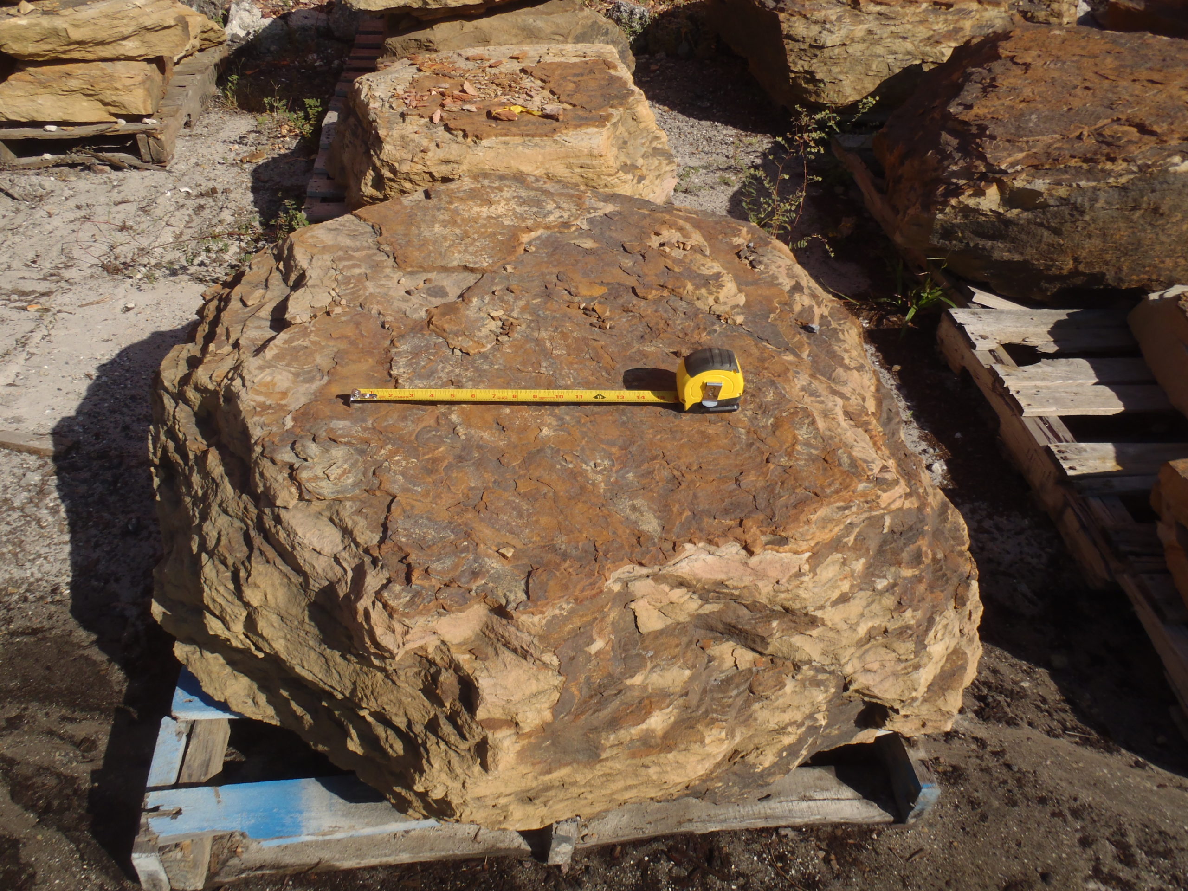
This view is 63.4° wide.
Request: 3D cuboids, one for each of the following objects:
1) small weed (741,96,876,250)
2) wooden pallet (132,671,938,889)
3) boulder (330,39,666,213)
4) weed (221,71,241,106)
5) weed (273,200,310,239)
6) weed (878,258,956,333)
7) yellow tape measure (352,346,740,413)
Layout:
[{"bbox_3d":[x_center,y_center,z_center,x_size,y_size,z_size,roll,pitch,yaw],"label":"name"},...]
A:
[{"bbox_3d":[0.602,-0.754,2.695,0.350,0.400,0.280,2,37,-1],"label":"small weed"},{"bbox_3d":[-0.121,0.141,1.708,1.016,0.120,1.200,-2,38,-7],"label":"wooden pallet"},{"bbox_3d":[-0.255,-0.902,2.758,0.880,0.270,0.890,-1,37,-5],"label":"boulder"},{"bbox_3d":[-1.339,-1.324,3.551,0.075,0.120,0.075,2,37,-1],"label":"weed"},{"bbox_3d":[-0.831,-0.612,2.644,0.100,0.125,0.100,2,37,-1],"label":"weed"},{"bbox_3d":[0.822,-0.393,2.441,0.180,0.150,0.170,2,37,-1],"label":"weed"},{"bbox_3d":[-0.057,-0.081,1.169,0.476,0.068,0.050,0,40,0],"label":"yellow tape measure"}]

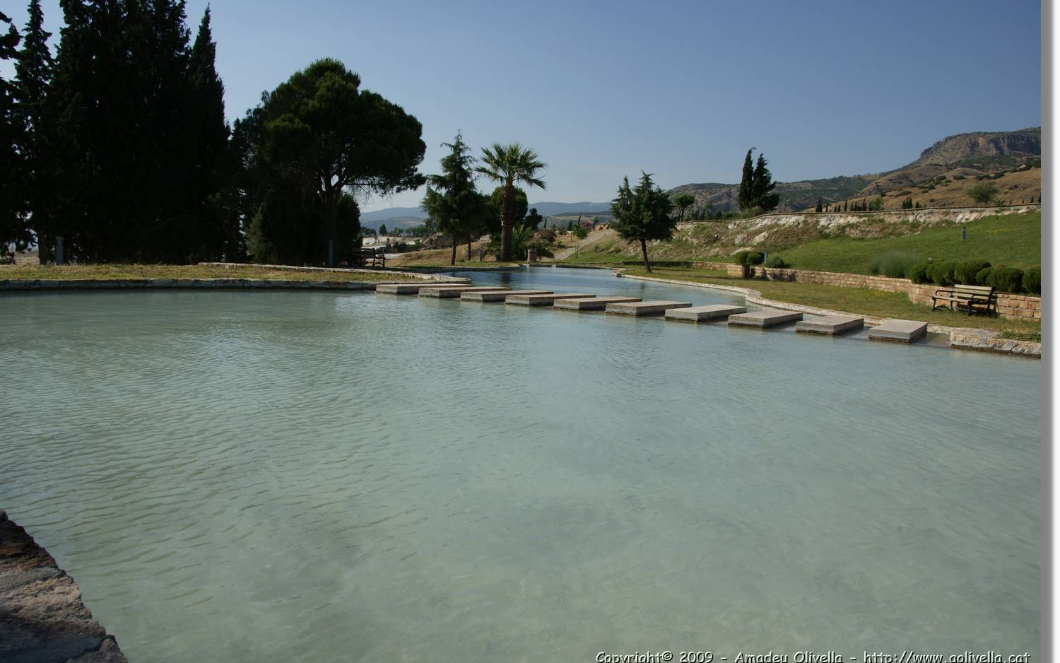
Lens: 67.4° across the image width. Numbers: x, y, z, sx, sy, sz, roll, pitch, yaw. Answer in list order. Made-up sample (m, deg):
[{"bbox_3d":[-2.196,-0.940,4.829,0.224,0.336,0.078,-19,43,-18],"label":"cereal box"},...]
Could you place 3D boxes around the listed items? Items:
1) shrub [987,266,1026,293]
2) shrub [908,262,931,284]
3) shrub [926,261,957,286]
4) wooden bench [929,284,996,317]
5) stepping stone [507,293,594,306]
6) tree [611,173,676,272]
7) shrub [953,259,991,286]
[{"bbox_3d":[15.317,-1.665,25.570,1.020,0.880,1.050,3,6,2],"label":"shrub"},{"bbox_3d":[15.520,-2.329,31.698,0.880,0.880,0.880,3,6,2],"label":"shrub"},{"bbox_3d":[15.447,-2.192,29.833,1.000,0.950,1.000,3,6,2],"label":"shrub"},{"bbox_3d":[13.644,-1.019,25.171,0.700,0.863,1.822,2,6,-7],"label":"wooden bench"},{"bbox_3d":[0.746,-1.002,24.531,0.889,0.214,3.587,8,8,38],"label":"stepping stone"},{"bbox_3d":[7.627,-7.405,53.830,4.300,6.700,4.200,3,6,0],"label":"tree"},{"bbox_3d":[14.812,-1.927,26.600,1.150,0.980,1.100,3,7,0],"label":"shrub"}]

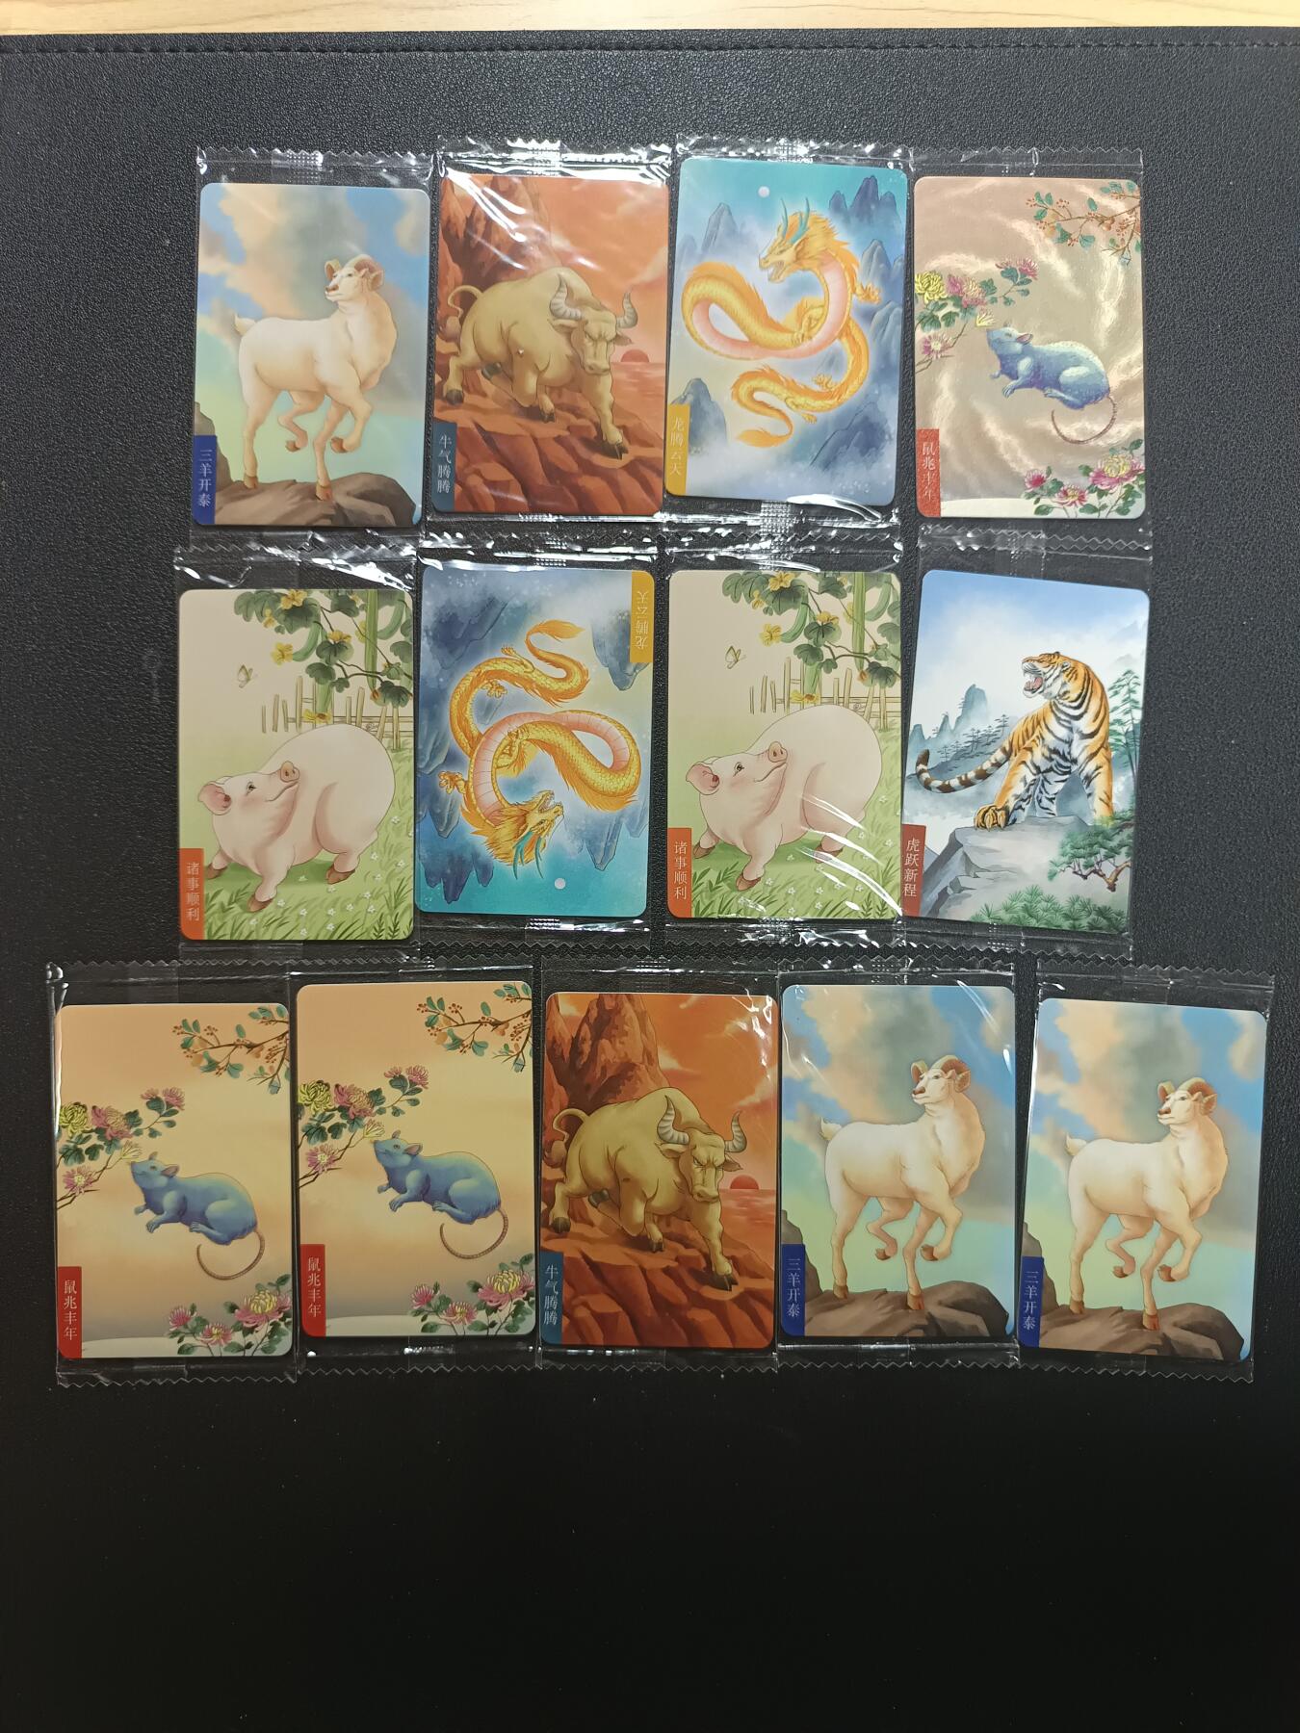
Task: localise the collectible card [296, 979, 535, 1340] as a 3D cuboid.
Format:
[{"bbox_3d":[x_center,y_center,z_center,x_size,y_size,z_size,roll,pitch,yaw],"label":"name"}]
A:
[{"bbox_3d":[-0.058,0.073,0.300,0.058,0.001,0.088,-1,89,-1],"label":"collectible card"}]

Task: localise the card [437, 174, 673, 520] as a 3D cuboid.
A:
[{"bbox_3d":[-0.025,-0.135,0.310,0.059,0.002,0.088,1,88,0],"label":"card"}]

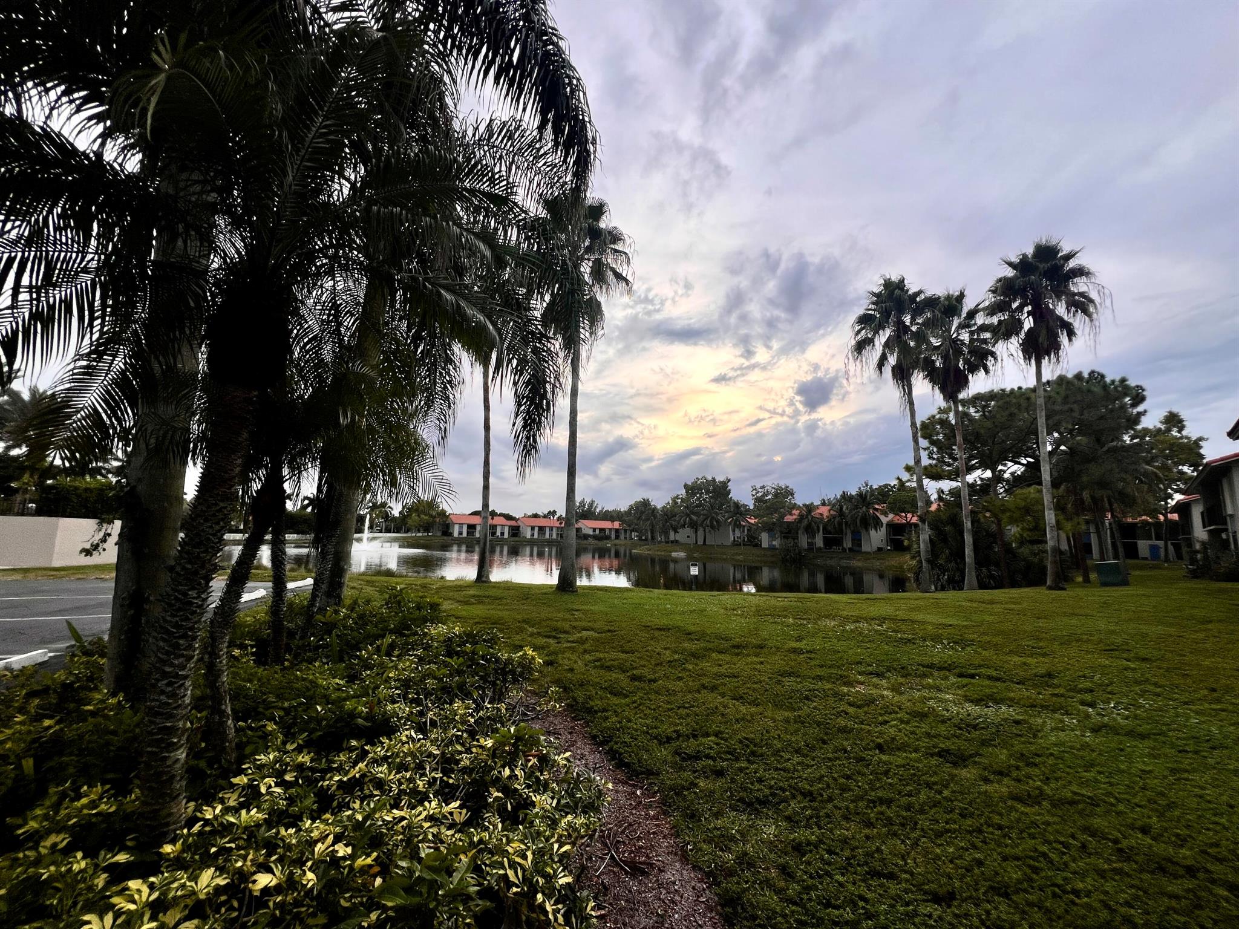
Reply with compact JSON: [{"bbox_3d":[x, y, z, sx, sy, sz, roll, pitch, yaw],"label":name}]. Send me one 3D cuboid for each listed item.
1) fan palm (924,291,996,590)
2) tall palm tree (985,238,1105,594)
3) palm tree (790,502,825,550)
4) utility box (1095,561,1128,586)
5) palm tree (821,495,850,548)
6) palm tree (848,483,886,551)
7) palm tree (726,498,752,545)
[{"bbox_3d":[13.157,-1.175,17.663,2.650,11.522,2.650,1,-8,0],"label":"fan palm"},{"bbox_3d":[16.178,-2.115,17.297,3.142,13.215,3.142,1,-8,0],"label":"tall palm tree"},{"bbox_3d":[30.927,10.228,76.577,5.186,8.176,5.186,1,-8,0],"label":"palm tree"},{"bbox_3d":[18.659,4.141,17.635,0.880,0.890,0.800,-2,-8,17],"label":"utility box"},{"bbox_3d":[36.517,9.676,76.667,5.628,9.305,5.628,1,-8,0],"label":"palm tree"},{"bbox_3d":[39.747,8.741,74.927,5.382,11.130,5.382,1,-8,0],"label":"palm tree"},{"bbox_3d":[21.371,10.421,83.104,4.366,8.912,4.366,1,-8,0],"label":"palm tree"}]

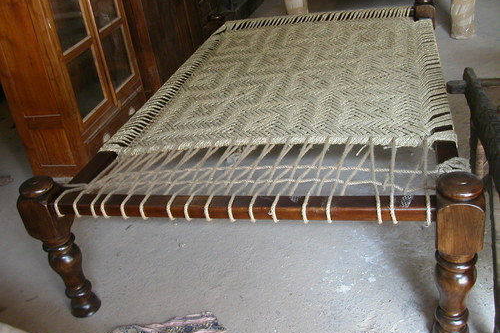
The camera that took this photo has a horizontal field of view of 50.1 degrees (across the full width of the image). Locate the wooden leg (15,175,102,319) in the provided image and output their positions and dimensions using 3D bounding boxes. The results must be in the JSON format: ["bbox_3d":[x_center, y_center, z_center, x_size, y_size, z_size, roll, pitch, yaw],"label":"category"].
[{"bbox_3d":[-0.570,0.251,1.626,0.100,0.490,0.100,0,30,16],"label":"wooden leg"}]

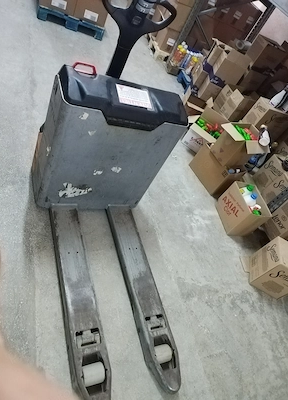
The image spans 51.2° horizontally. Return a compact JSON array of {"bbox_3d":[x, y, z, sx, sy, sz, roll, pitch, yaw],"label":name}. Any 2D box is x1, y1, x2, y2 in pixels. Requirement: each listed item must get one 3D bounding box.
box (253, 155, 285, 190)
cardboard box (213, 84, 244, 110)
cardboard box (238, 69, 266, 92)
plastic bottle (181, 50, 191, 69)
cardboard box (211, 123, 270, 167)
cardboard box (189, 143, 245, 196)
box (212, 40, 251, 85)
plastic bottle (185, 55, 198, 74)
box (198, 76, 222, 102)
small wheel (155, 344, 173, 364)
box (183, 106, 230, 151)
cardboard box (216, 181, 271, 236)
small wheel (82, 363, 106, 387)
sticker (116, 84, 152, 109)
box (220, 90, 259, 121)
[{"bbox_3d":[1.346,-0.232,3.028,0.250,0.320,0.228,8,49,-25],"label":"box"},{"bbox_3d":[0.999,-1.106,3.458,0.235,0.314,0.200,-1,54,-31],"label":"cardboard box"},{"bbox_3d":[1.294,-1.512,3.747,0.295,0.295,0.245,7,50,-26],"label":"cardboard box"},{"bbox_3d":[0.550,-1.826,3.927,0.065,0.235,0.075,-16,61,-39],"label":"plastic bottle"},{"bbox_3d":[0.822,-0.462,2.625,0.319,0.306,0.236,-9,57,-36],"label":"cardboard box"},{"bbox_3d":[0.683,-0.291,2.802,0.254,0.283,0.369,-12,59,-37],"label":"cardboard box"},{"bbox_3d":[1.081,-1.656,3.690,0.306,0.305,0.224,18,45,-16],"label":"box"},{"bbox_3d":[0.622,-1.750,3.885,0.066,0.242,0.075,6,50,-27],"label":"plastic bottle"},{"bbox_3d":[0.819,-1.308,3.615,0.221,0.222,0.156,16,46,-18],"label":"box"},{"bbox_3d":[0.104,0.822,1.605,0.087,0.086,0.086,1,52,-30],"label":"small wheel"},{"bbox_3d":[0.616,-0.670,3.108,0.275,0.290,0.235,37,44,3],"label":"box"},{"bbox_3d":[0.842,0.081,2.580,0.212,0.300,0.342,8,49,-25],"label":"cardboard box"},{"bbox_3d":[-0.235,0.816,1.410,0.087,0.086,0.086,1,52,-30],"label":"small wheel"},{"bbox_3d":[-0.044,-0.516,1.505,0.188,0.004,0.112,1,67,-30],"label":"sticker"},{"bbox_3d":[1.108,-1.075,3.489,0.235,0.324,0.165,-1,54,-31],"label":"box"}]

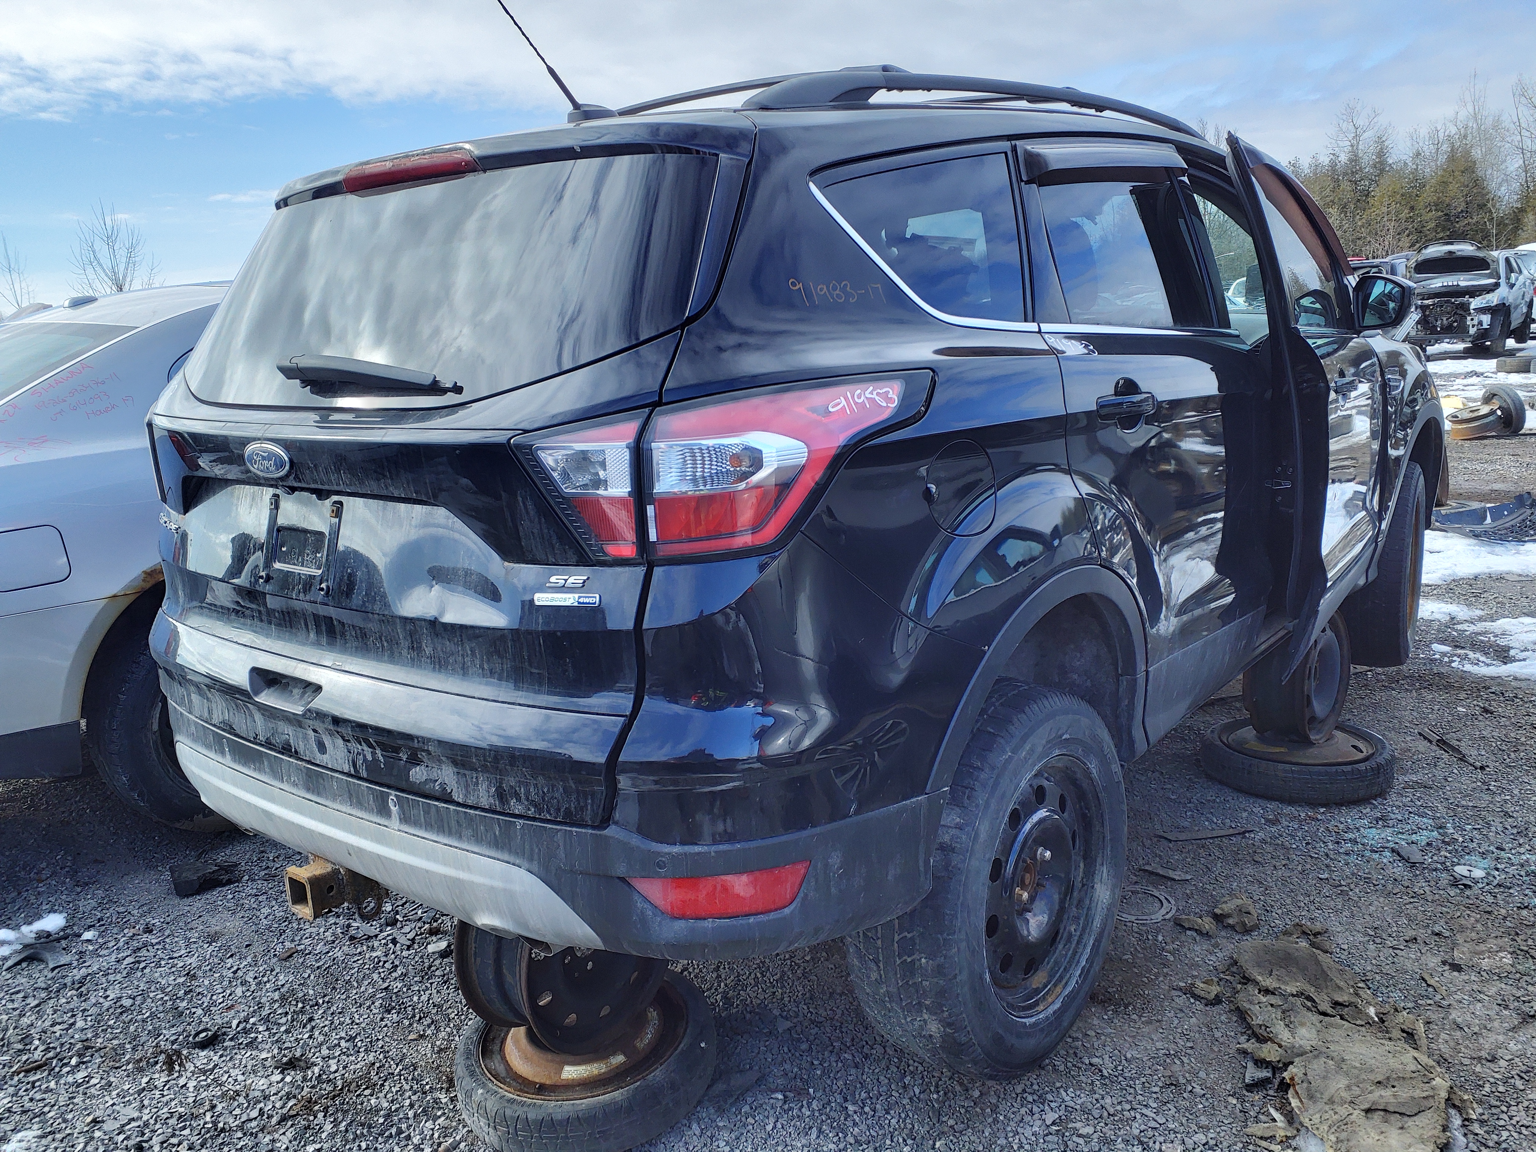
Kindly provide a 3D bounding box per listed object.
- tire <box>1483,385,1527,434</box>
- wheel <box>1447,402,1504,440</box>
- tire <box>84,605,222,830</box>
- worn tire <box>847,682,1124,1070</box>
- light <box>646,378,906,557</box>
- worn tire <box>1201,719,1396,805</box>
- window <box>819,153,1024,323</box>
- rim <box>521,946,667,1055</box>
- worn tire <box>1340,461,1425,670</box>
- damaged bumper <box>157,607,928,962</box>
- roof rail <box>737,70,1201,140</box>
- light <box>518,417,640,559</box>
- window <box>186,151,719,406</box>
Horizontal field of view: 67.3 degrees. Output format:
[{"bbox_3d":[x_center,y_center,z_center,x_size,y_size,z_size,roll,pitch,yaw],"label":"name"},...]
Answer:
[{"bbox_3d":[6.579,-1.477,10.300,0.130,0.460,0.460,-10,13,-3],"label":"tire"},{"bbox_3d":[6.199,-1.357,10.100,0.420,0.165,0.420,-13,12,32],"label":"wheel"},{"bbox_3d":[-1.690,0.440,3.530,0.220,0.660,0.660,3,14,41],"label":"tire"},{"bbox_3d":[0.417,0.540,2.110,0.240,0.690,0.690,3,14,41],"label":"worn tire"},{"bbox_3d":[0.039,-0.145,1.508,0.180,0.210,0.390,7,17,40],"label":"light"},{"bbox_3d":[1.554,0.539,3.400,0.515,0.120,0.515,-4,11,-11],"label":"worn tire"},{"bbox_3d":[0.292,-0.543,1.840,0.050,0.310,0.550,-17,1,43],"label":"window"},{"bbox_3d":[-0.380,0.695,2.225,0.180,0.400,0.400,7,16,37],"label":"rim"},{"bbox_3d":[2.130,-0.045,4.000,0.240,0.690,0.690,5,16,35],"label":"worn tire"},{"bbox_3d":[-0.598,0.226,2.006,1.820,0.460,0.560,8,18,39],"label":"damaged bumper"},{"bbox_3d":[0.550,-0.963,2.370,0.070,0.100,1.880,7,19,40],"label":"roof rail"},{"bbox_3d":[-0.226,-0.116,1.494,0.200,0.195,0.120,5,16,31],"label":"light"},{"bbox_3d":[-0.620,-0.449,1.855,1.270,0.460,0.130,8,-17,39],"label":"window"}]

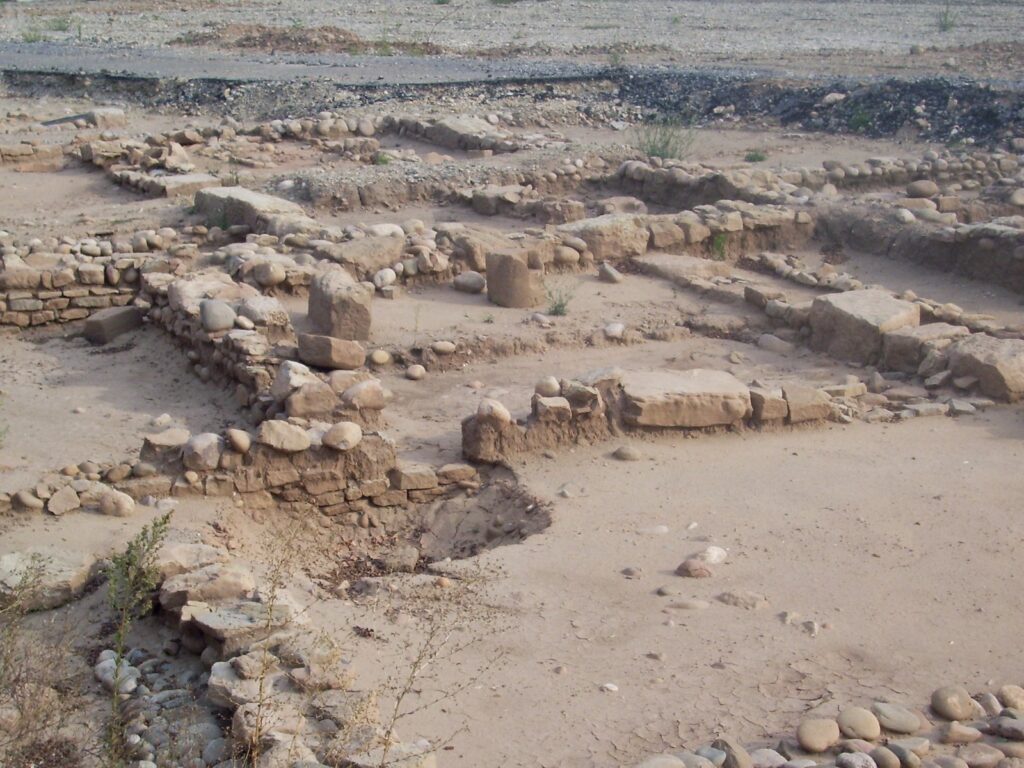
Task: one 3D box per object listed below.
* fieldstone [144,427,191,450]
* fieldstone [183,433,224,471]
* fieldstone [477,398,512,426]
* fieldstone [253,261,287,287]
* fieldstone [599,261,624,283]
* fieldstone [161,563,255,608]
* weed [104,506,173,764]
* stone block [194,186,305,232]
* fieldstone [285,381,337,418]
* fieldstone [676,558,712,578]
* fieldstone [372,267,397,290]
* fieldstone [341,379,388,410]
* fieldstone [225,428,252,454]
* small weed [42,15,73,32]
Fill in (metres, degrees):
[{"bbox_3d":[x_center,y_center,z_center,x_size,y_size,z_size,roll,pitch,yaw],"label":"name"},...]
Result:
[{"bbox_3d":[-2.023,0.287,10.748,0.265,0.120,0.210,0,15,0],"label":"fieldstone"},{"bbox_3d":[-1.933,0.422,11.500,0.250,0.180,0.200,-1,17,-5],"label":"fieldstone"},{"bbox_3d":[-0.104,0.139,10.857,0.205,0.150,0.175,0,15,0],"label":"fieldstone"},{"bbox_3d":[-1.922,-0.896,14.570,0.270,0.200,0.220,0,15,0],"label":"fieldstone"},{"bbox_3d":[0.813,-0.919,14.990,0.200,0.165,0.170,0,17,0],"label":"fieldstone"},{"bbox_3d":[-1.561,1.031,9.400,0.460,0.140,0.270,-3,17,-10],"label":"fieldstone"},{"bbox_3d":[-1.463,0.997,7.183,0.270,1.050,0.270,0,17,0],"label":"weed"},{"bbox_3d":[-2.470,-1.606,17.245,0.460,0.280,1.250,-8,17,-29],"label":"stone block"},{"bbox_3d":[-1.230,0.062,11.221,0.300,0.210,0.250,0,15,0],"label":"fieldstone"},{"bbox_3d":[0.944,0.954,9.487,0.185,0.085,0.150,0,17,0],"label":"fieldstone"},{"bbox_3d":[-1.098,-0.909,15.800,0.190,0.170,0.175,0,17,0],"label":"fieldstone"},{"bbox_3d":[-1.014,0.071,12.600,0.310,0.170,0.240,-3,17,-10],"label":"fieldstone"},{"bbox_3d":[-1.726,0.362,11.550,0.155,0.150,0.145,0,17,0],"label":"fieldstone"},{"bbox_3d":[-7.680,-6.094,31.000,0.450,0.270,0.400,0,16,0],"label":"small weed"}]

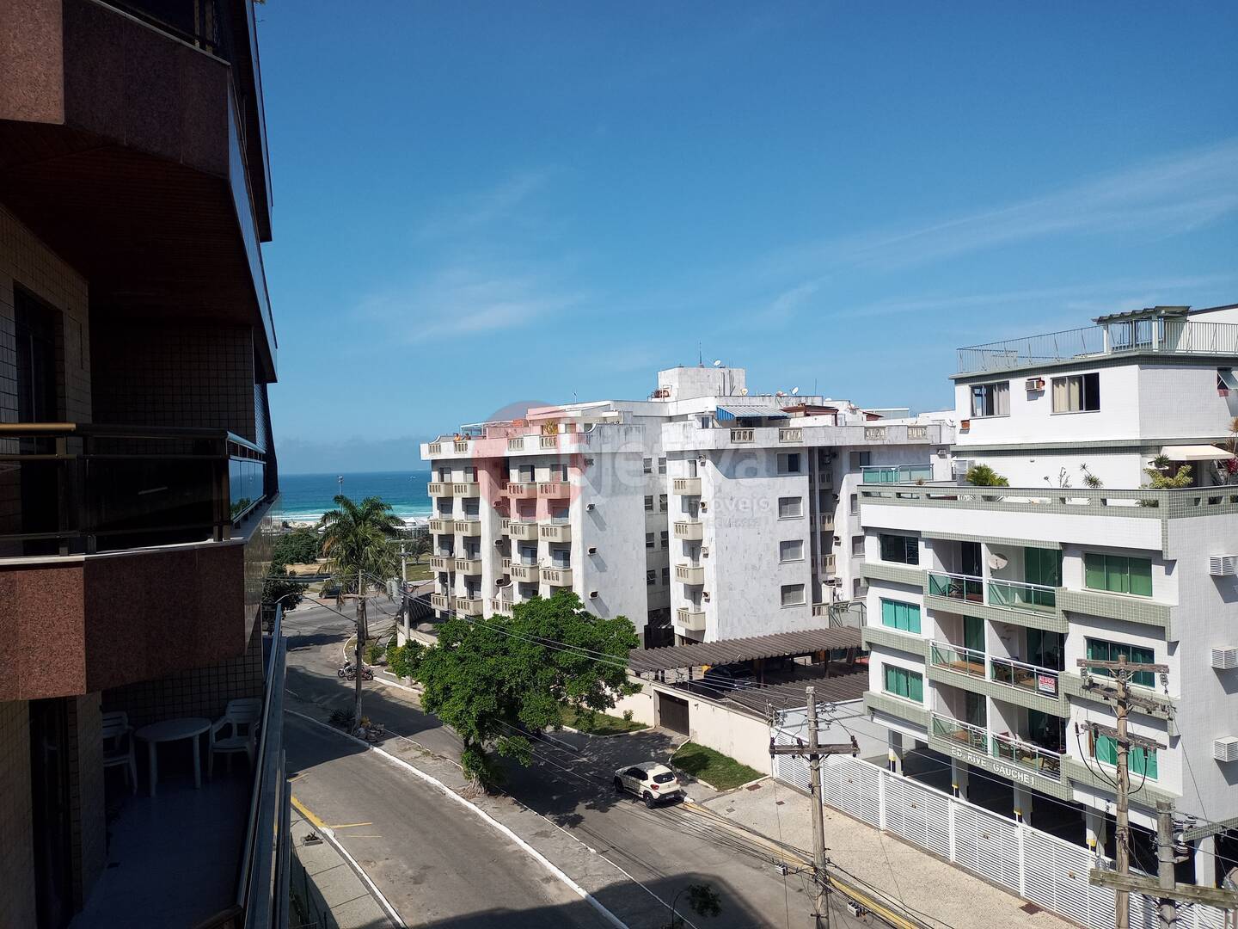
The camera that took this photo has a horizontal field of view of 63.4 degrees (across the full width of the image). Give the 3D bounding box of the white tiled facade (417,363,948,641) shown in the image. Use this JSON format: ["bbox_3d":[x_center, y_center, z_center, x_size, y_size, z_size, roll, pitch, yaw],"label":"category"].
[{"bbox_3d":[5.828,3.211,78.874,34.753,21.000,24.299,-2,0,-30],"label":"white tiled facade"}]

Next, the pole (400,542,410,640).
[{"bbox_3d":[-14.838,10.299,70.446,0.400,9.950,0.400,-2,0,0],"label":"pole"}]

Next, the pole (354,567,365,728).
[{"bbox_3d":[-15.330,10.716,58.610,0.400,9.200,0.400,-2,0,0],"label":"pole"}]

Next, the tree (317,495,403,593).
[{"bbox_3d":[-22.507,9.060,86.734,7.600,12.800,7.600,-2,0,0],"label":"tree"}]

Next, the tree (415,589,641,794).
[{"bbox_3d":[-4.434,10.525,48.321,10.800,9.000,10.000,-2,0,0],"label":"tree"}]

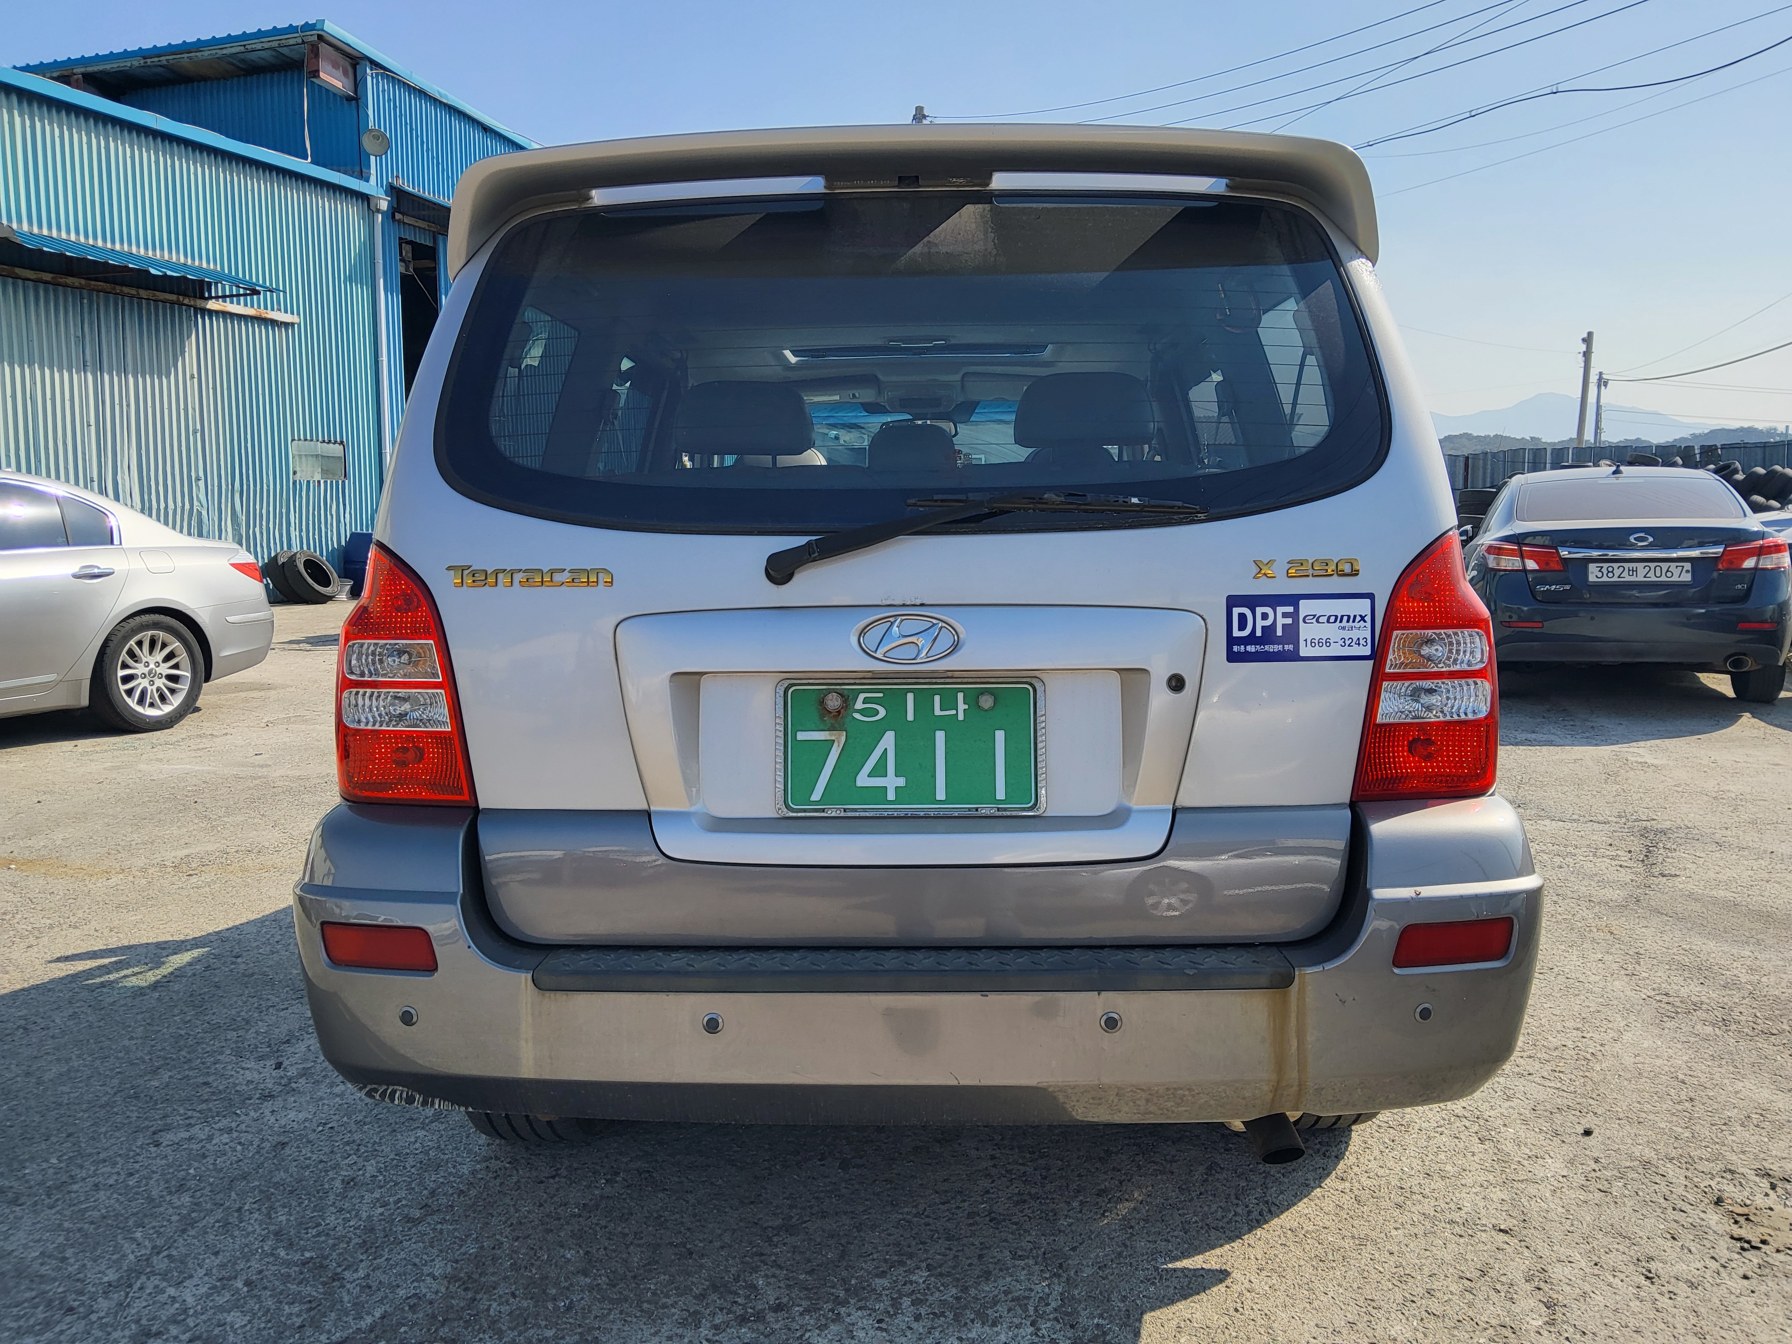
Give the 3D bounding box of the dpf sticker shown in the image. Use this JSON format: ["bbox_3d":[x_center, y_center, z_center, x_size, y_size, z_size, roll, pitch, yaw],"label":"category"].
[{"bbox_3d":[0.522,-0.057,1.737,0.197,0.091,0.004,-1,4,-4],"label":"dpf sticker"}]

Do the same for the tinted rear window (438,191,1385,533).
[{"bbox_3d":[0.014,-0.421,1.851,1.275,0.534,0.070,0,-19,2],"label":"tinted rear window"}]

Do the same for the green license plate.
[{"bbox_3d":[0.019,0.099,1.762,0.335,0.170,0.015,0,7,2],"label":"green license plate"}]

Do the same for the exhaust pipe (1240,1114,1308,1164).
[{"bbox_3d":[0.497,0.596,1.840,0.060,0.060,0.160,-2,35,-13],"label":"exhaust pipe"}]

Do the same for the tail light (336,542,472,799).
[{"bbox_3d":[-0.681,-0.003,1.877,0.226,0.352,0.170,0,7,2],"label":"tail light"}]

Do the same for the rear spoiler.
[{"bbox_3d":[0.016,-0.646,1.879,1.282,0.174,0.230,0,7,2],"label":"rear spoiler"}]

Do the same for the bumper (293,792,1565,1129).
[{"bbox_3d":[0.019,0.365,1.891,1.770,0.370,0.450,0,7,2],"label":"bumper"}]

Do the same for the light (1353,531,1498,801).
[{"bbox_3d":[0.718,-0.015,1.835,0.224,0.352,0.170,0,7,2],"label":"light"}]

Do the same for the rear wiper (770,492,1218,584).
[{"bbox_3d":[0.112,-0.168,1.710,0.570,0.120,0.065,0,-7,2],"label":"rear wiper"}]

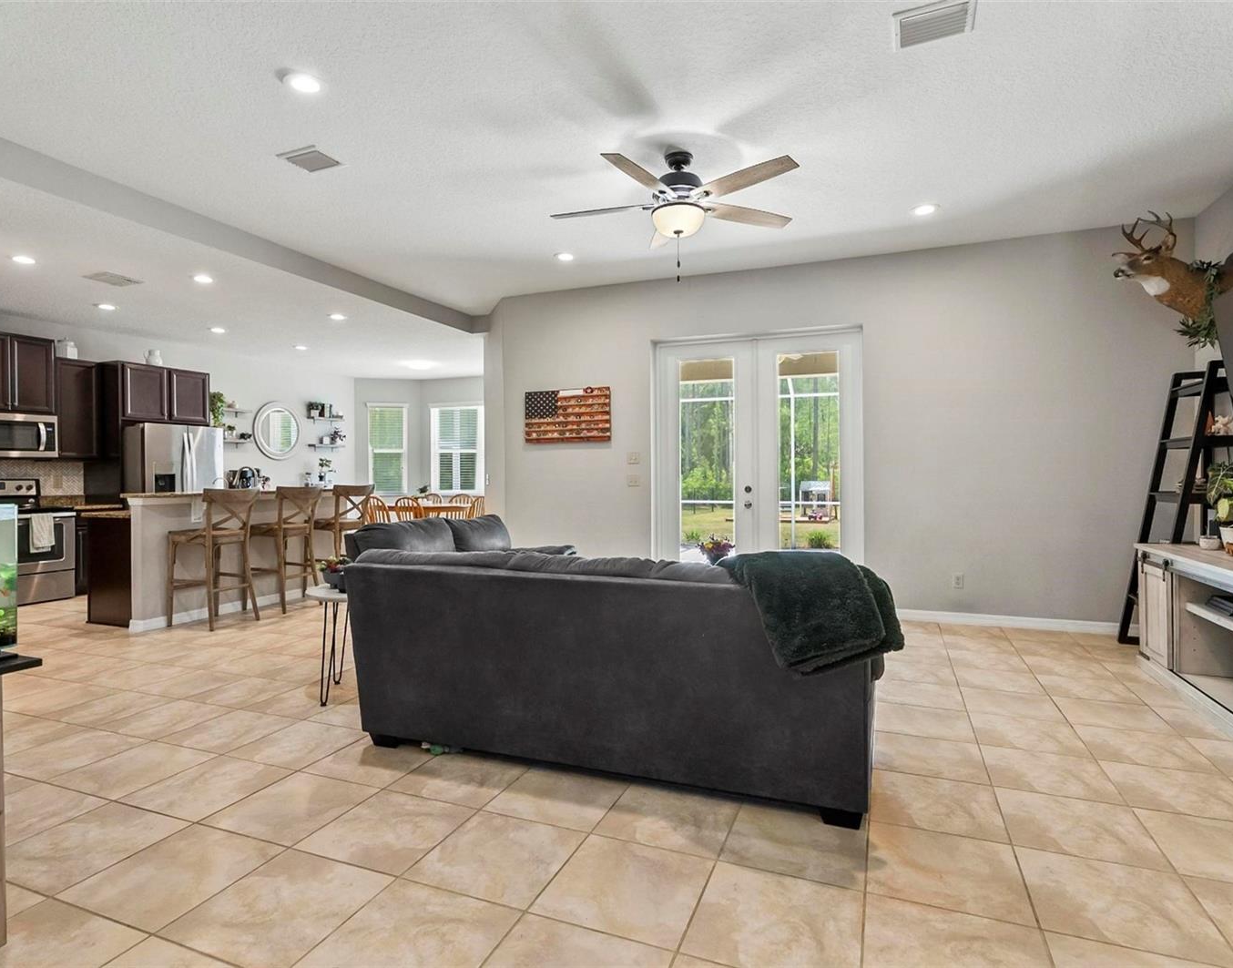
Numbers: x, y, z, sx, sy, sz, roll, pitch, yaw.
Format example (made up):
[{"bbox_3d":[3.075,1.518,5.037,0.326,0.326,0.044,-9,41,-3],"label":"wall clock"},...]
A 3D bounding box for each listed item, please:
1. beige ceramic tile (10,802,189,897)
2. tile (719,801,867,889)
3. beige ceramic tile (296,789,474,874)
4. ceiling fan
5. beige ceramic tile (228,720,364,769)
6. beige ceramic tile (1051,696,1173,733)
[{"bbox_3d":[-1.800,1.224,2.201,0.451,0.020,0.446,0,0,21],"label":"beige ceramic tile"},{"bbox_3d":[0.618,1.214,2.201,0.448,0.020,0.448,0,0,23],"label":"tile"},{"bbox_3d":[-0.758,1.158,2.169,0.420,0.010,0.420,0,0,22],"label":"beige ceramic tile"},{"bbox_3d":[0.347,-1.681,3.801,1.480,0.498,1.460,0,0,0],"label":"ceiling fan"},{"bbox_3d":[-1.436,1.185,2.944,0.430,0.010,0.430,0,0,22],"label":"beige ceramic tile"},{"bbox_3d":[2.358,1.109,3.094,0.418,0.010,0.415,0,0,22],"label":"beige ceramic tile"}]

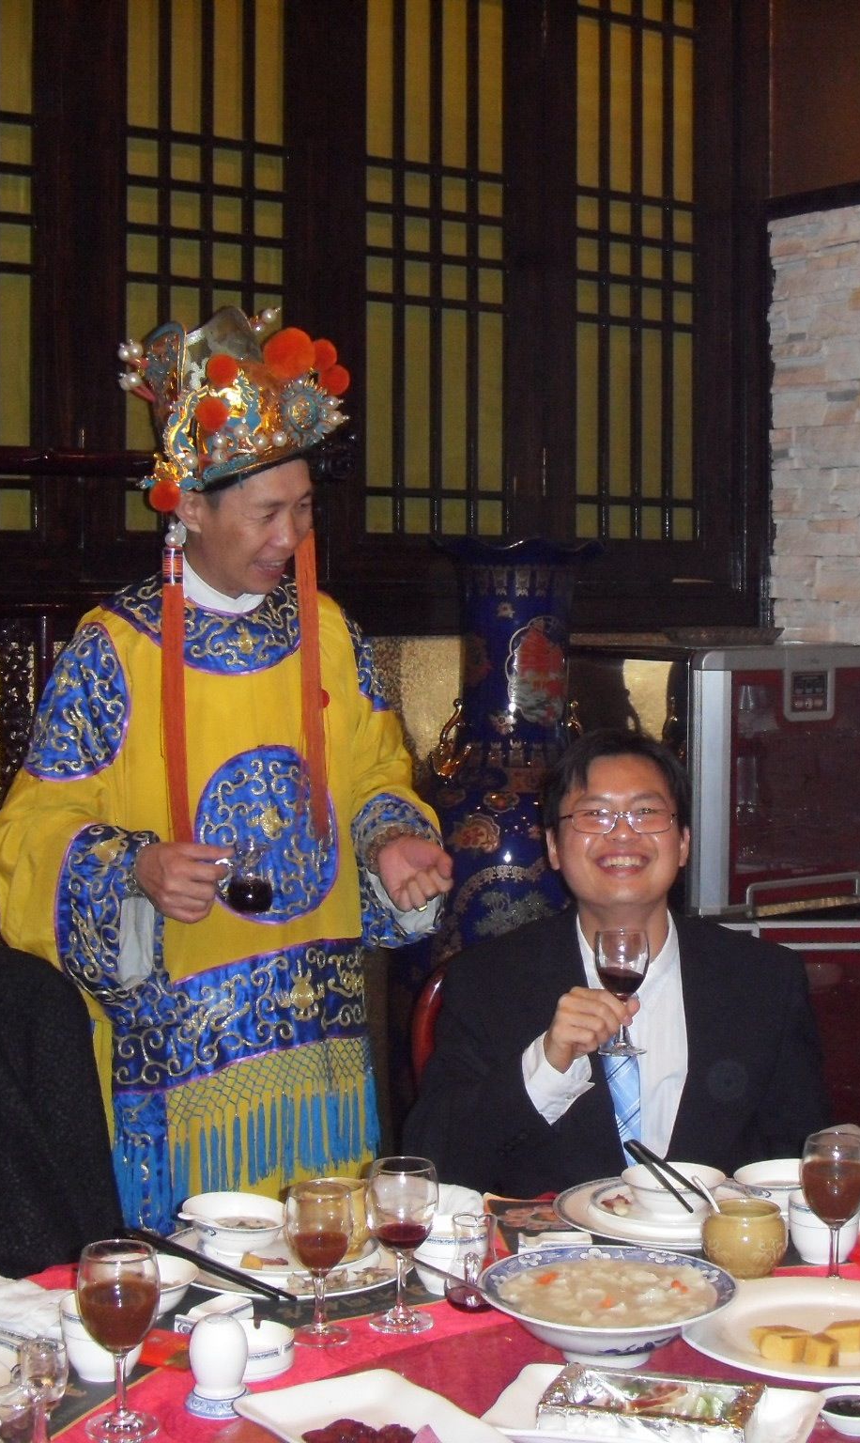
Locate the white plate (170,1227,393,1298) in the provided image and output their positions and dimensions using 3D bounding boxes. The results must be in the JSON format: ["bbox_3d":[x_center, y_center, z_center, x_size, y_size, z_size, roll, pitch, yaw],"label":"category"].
[{"bbox_3d":[-0.146,0.567,2.258,0.260,0.027,0.260,0,5,0],"label":"white plate"}]

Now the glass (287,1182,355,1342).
[{"bbox_3d":[-0.106,0.521,2.088,0.066,0.146,0.066,0,5,0],"label":"glass"}]

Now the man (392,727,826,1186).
[{"bbox_3d":[0.220,0.667,2.512,0.560,1.290,0.800,0,5,3],"label":"man"}]

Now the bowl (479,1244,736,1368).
[{"bbox_3d":[0.163,0.550,1.980,0.235,0.068,0.235,0,5,0],"label":"bowl"}]

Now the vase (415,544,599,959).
[{"bbox_3d":[0.137,0.326,3.437,0.290,1.200,0.290,-1,5,-15],"label":"vase"}]

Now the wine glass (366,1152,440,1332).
[{"bbox_3d":[-0.027,0.512,2.125,0.070,0.158,0.070,0,5,0],"label":"wine glass"}]

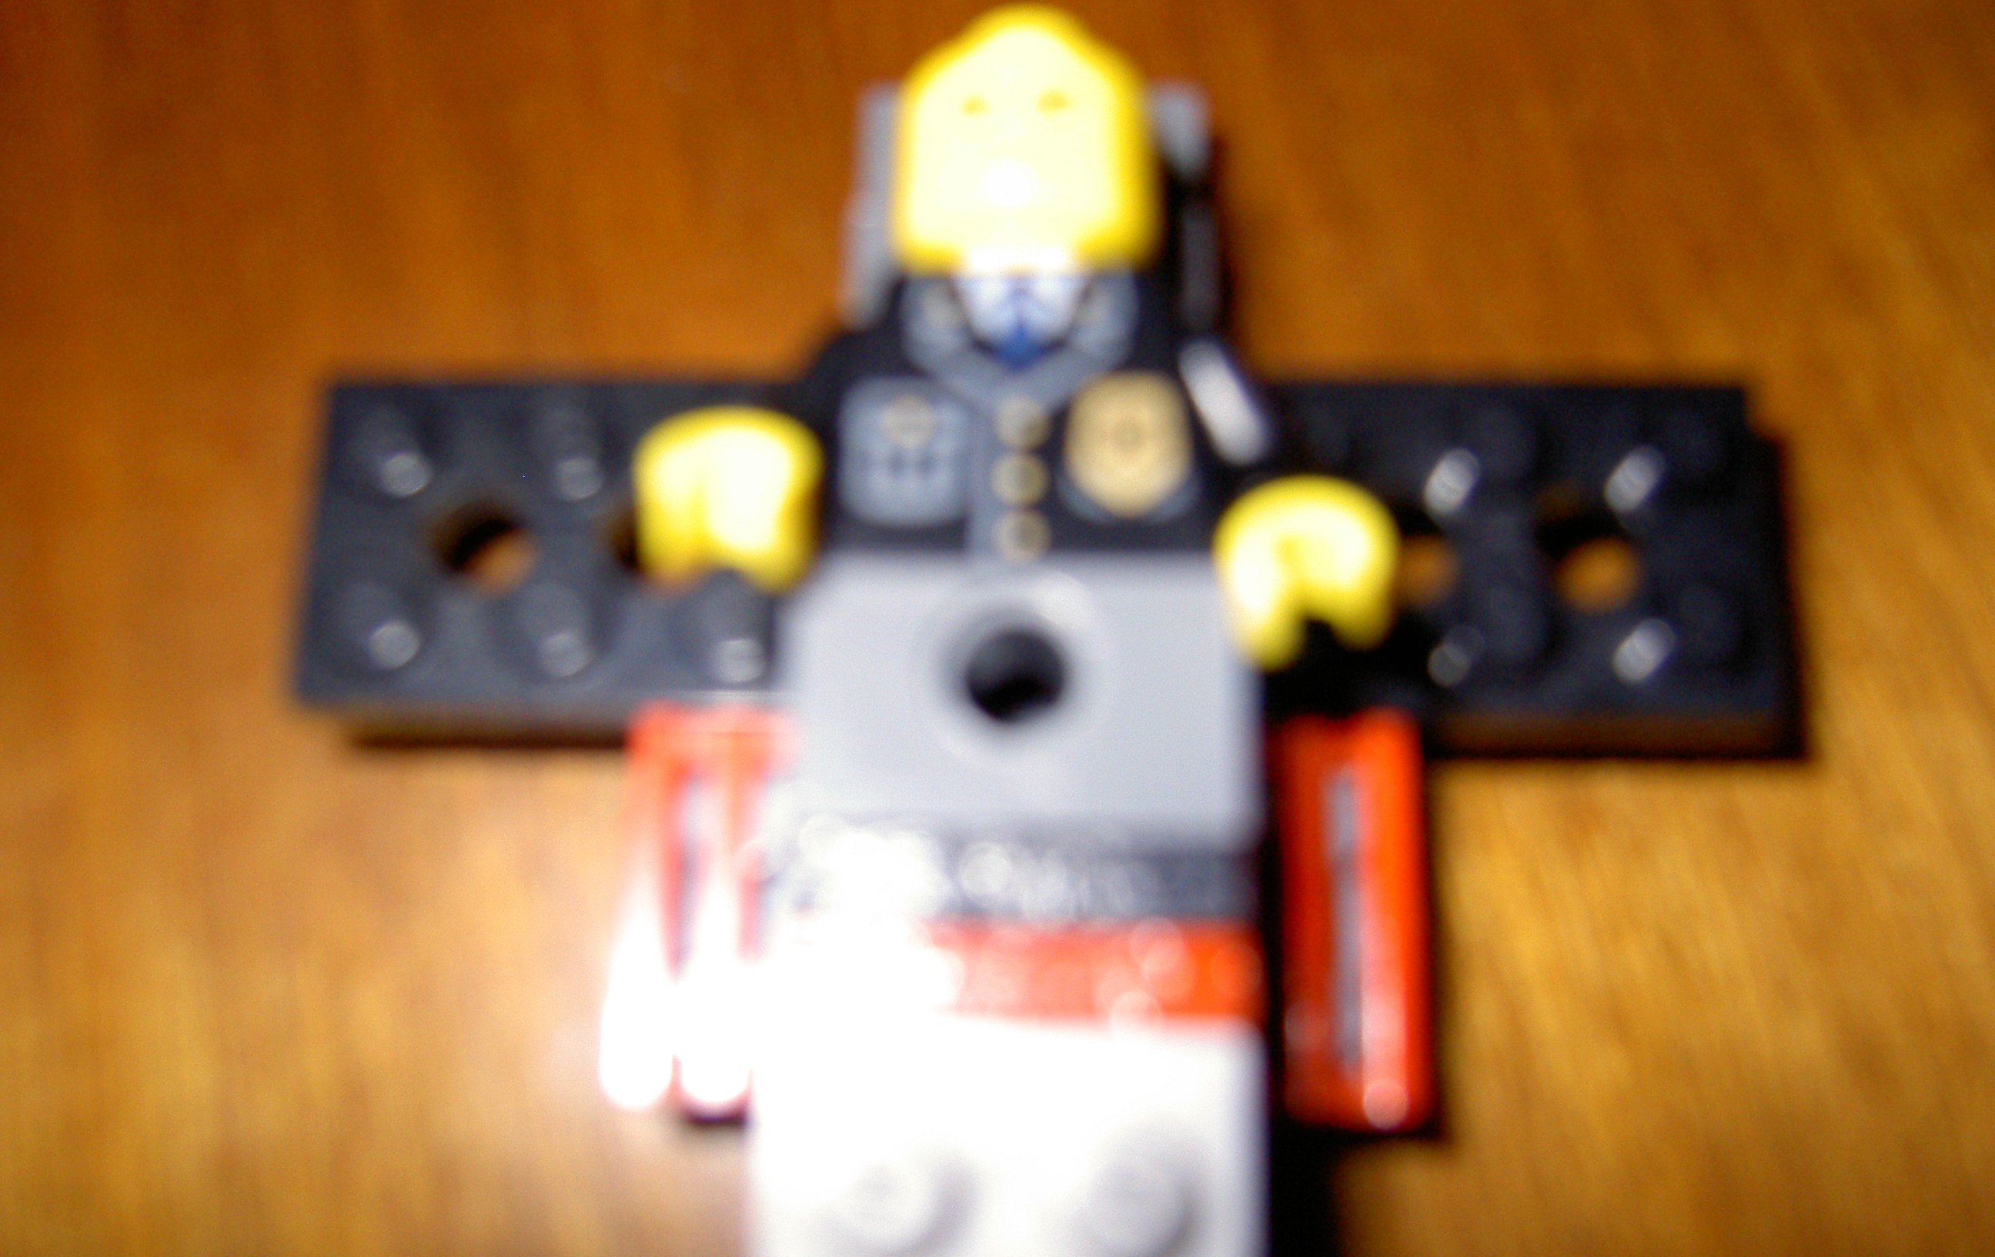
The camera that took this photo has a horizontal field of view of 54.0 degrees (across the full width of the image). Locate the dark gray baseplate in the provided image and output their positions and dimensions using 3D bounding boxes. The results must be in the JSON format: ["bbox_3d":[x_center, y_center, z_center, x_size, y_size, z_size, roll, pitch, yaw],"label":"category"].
[{"bbox_3d":[0.002,-0.004,0.086,0.064,0.005,0.016,0,72,1],"label":"dark gray baseplate"}]

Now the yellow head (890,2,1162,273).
[{"bbox_3d":[0.001,-0.019,0.082,0.010,0.010,0.011,-1,72,5],"label":"yellow head"}]

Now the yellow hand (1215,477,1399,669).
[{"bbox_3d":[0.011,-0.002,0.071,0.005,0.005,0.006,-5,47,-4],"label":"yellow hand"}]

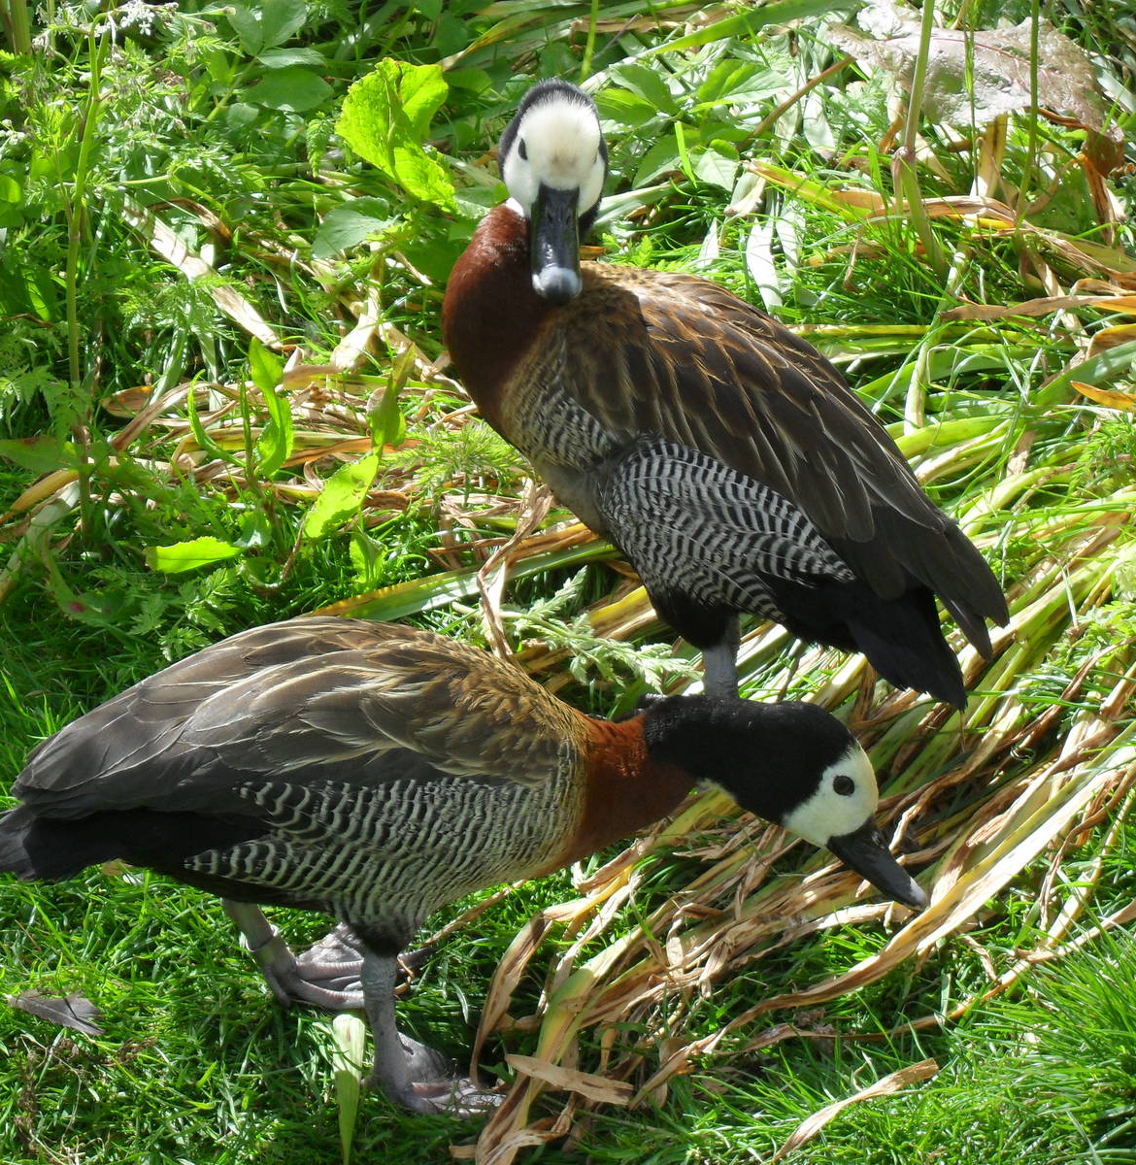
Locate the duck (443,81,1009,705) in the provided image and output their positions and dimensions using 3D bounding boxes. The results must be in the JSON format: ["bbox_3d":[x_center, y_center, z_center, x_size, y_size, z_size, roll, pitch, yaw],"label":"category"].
[{"bbox_3d":[0.072,-0.063,2.125,0.265,0.335,0.145,12,37,16],"label":"duck"}]

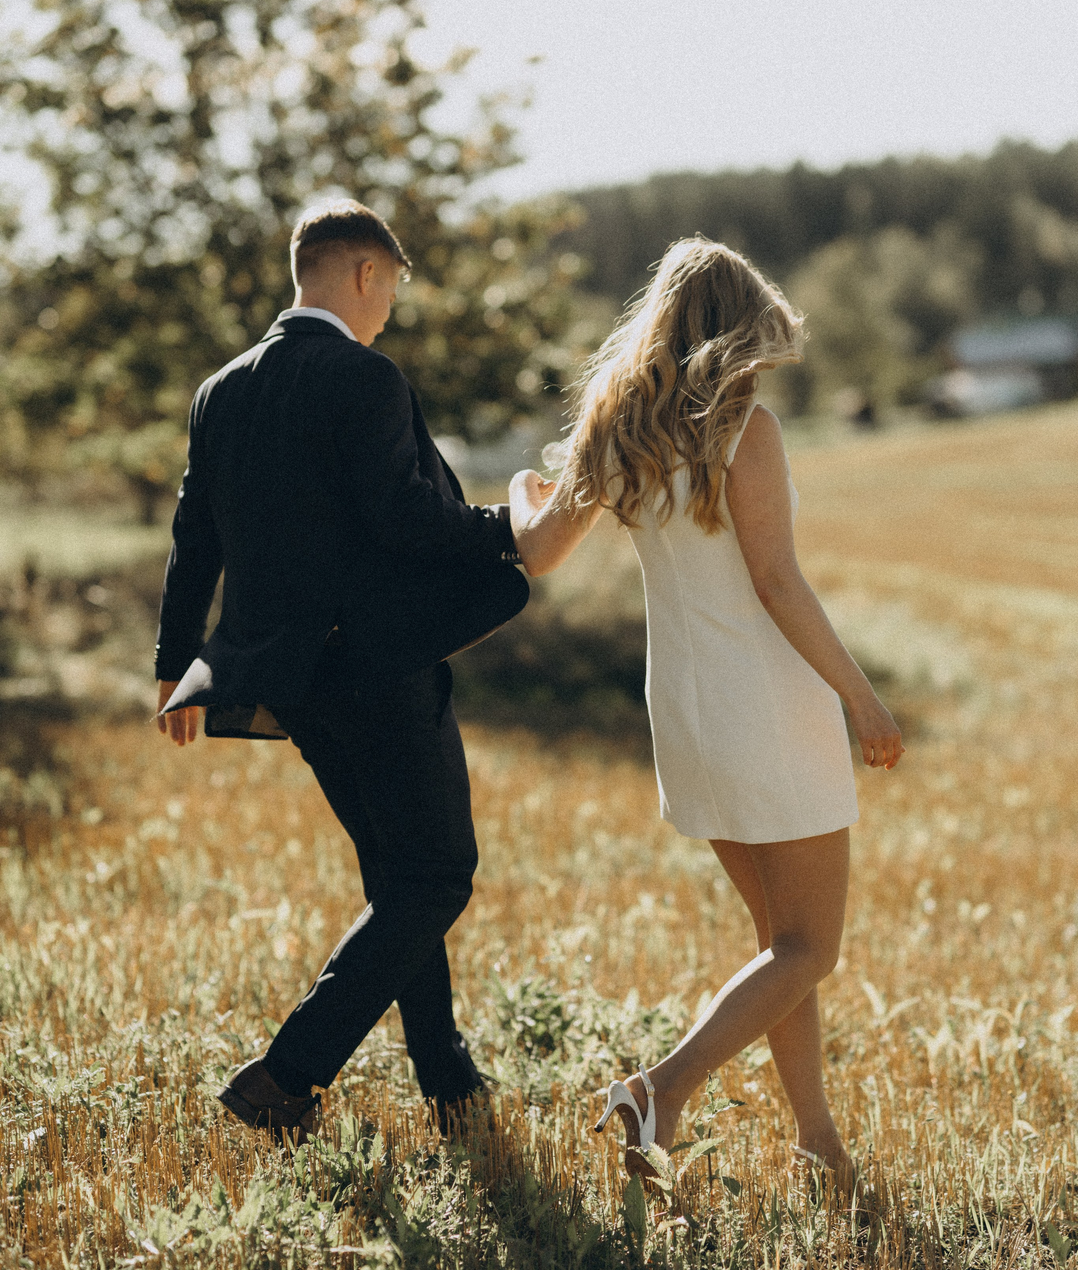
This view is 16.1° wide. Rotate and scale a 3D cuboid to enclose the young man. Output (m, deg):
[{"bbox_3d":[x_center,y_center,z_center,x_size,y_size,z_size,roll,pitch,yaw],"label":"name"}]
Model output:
[{"bbox_3d":[-0.360,0.074,7.080,0.710,1.750,0.590,-3,4,-44],"label":"young man"}]

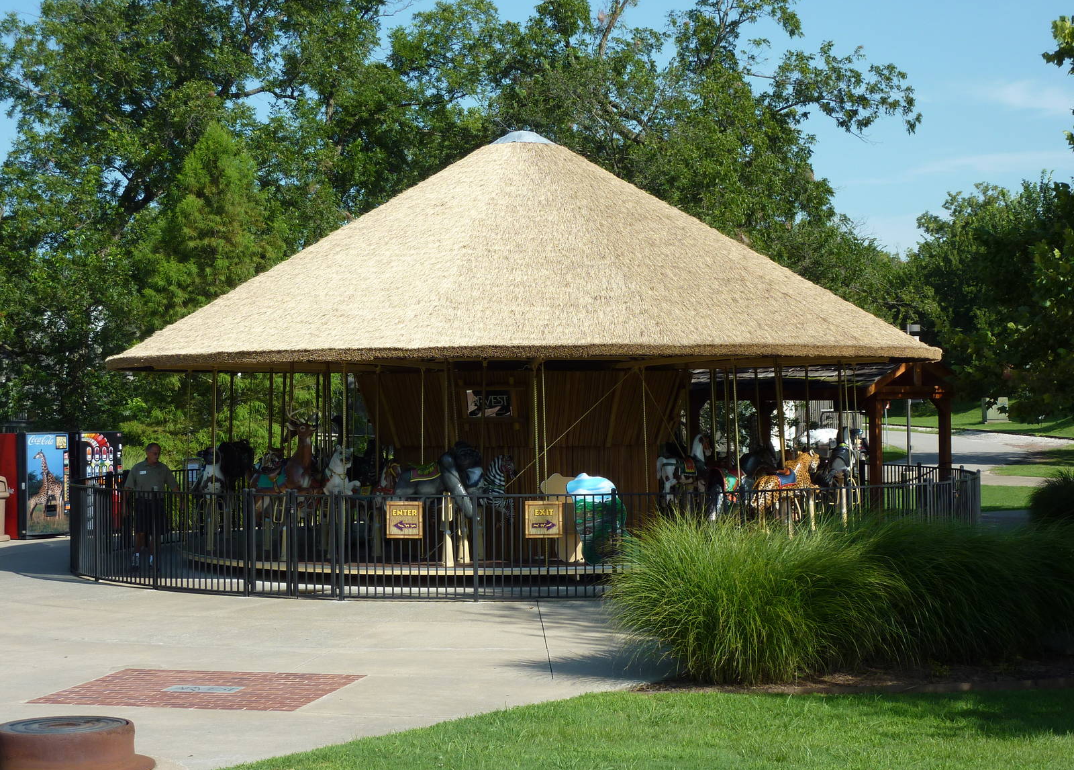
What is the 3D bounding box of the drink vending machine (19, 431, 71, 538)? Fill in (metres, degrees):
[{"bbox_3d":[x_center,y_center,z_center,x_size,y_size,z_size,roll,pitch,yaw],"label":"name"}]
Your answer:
[{"bbox_3d":[-9.267,1.833,33.743,0.850,1.920,0.970,-1,-1,38],"label":"drink vending machine"}]

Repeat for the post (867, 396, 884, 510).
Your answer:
[{"bbox_3d":[5.849,1.407,31.474,0.190,2.450,0.190,0,-1,-35],"label":"post"}]

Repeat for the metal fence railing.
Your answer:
[{"bbox_3d":[-0.172,2.000,28.379,13.700,1.290,13.700,0,-1,0],"label":"metal fence railing"}]

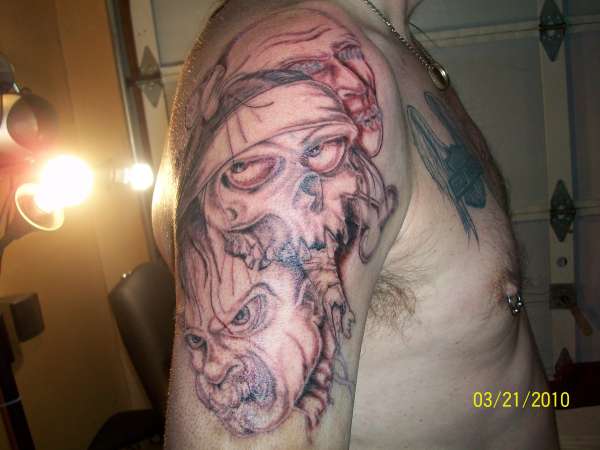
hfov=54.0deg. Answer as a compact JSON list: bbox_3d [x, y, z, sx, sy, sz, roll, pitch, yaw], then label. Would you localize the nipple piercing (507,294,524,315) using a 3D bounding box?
[{"bbox_3d":[0.183,0.067,0.500,0.015,0.017,0.007,-14,12,-33],"label":"nipple piercing"}]

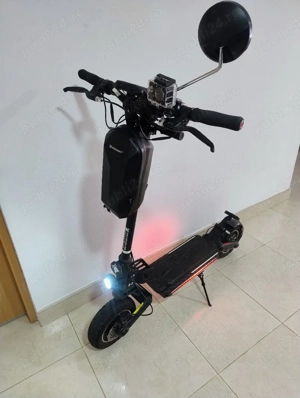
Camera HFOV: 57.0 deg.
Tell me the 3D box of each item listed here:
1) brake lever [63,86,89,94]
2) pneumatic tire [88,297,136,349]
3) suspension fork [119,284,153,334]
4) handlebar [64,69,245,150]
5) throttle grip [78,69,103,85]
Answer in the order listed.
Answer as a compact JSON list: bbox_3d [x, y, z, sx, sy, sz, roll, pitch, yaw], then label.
[{"bbox_3d":[-0.239,-0.350,0.890,0.110,0.024,0.035,31,42,33],"label":"brake lever"},{"bbox_3d":[-0.168,0.575,1.291,0.072,0.264,0.264,31,42,33],"label":"pneumatic tire"},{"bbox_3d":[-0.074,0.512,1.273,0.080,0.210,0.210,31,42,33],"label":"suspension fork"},{"bbox_3d":[-0.043,-0.273,0.767,0.626,0.095,0.115,31,42,33],"label":"handlebar"},{"bbox_3d":[-0.202,-0.399,0.913,0.132,0.037,0.042,31,42,33],"label":"throttle grip"}]

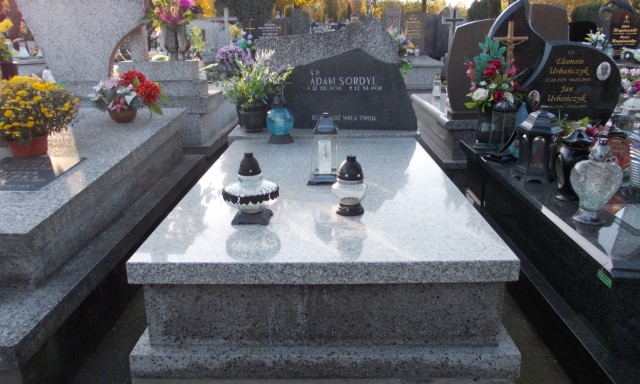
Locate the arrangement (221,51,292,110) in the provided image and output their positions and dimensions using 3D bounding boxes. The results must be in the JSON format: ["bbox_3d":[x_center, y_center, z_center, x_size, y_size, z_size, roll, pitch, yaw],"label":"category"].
[{"bbox_3d":[-0.373,-0.653,2.996,0.427,0.338,0.342,0,17,0],"label":"arrangement"}]

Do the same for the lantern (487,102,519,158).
[{"bbox_3d":[0.975,-0.336,2.739,0.156,0.288,0.156,0,17,1],"label":"lantern"}]

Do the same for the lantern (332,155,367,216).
[{"bbox_3d":[0.094,-0.025,1.647,0.108,0.188,0.108,0,17,1],"label":"lantern"}]

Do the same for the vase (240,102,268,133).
[{"bbox_3d":[-0.389,-0.436,3.031,0.152,0.164,0.152,0,17,0],"label":"vase"}]

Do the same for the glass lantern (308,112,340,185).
[{"bbox_3d":[0.022,-0.174,2.083,0.145,0.282,0.145,0,17,0],"label":"glass lantern"}]

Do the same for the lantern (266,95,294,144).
[{"bbox_3d":[-0.209,-0.385,2.723,0.148,0.249,0.148,0,17,1],"label":"lantern"}]

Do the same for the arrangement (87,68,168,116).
[{"bbox_3d":[-1.226,-0.641,3.323,0.497,0.285,0.372,0,17,0],"label":"arrangement"}]

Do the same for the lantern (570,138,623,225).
[{"bbox_3d":[0.941,-0.037,1.765,0.167,0.291,0.109,0,17,1],"label":"lantern"}]

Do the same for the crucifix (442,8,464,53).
[{"bbox_3d":[2.455,-2.986,9.531,0.385,0.820,0.130,0,17,0],"label":"crucifix"}]

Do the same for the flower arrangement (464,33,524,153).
[{"bbox_3d":[0.958,-0.537,2.847,0.318,0.609,0.270,0,17,1],"label":"flower arrangement"}]

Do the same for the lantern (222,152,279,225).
[{"bbox_3d":[-0.220,-0.015,1.645,0.177,0.206,0.177,0,17,0],"label":"lantern"}]

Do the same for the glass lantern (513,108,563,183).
[{"bbox_3d":[0.973,-0.216,2.315,0.193,0.308,0.193,0,17,1],"label":"glass lantern"}]

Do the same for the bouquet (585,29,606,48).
[{"bbox_3d":[4.274,-2.381,8.033,0.315,0.295,0.268,0,17,0],"label":"bouquet"}]

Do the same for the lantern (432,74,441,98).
[{"bbox_3d":[1.279,-1.156,5.655,0.085,0.246,0.085,0,17,1],"label":"lantern"}]

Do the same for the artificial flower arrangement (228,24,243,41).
[{"bbox_3d":[-1.436,-2.710,8.800,0.237,0.258,0.214,0,17,0],"label":"artificial flower arrangement"}]

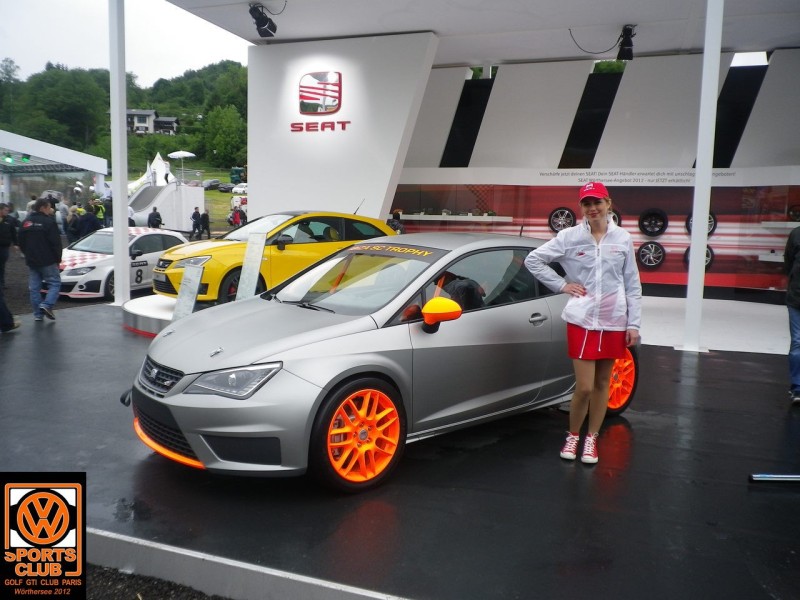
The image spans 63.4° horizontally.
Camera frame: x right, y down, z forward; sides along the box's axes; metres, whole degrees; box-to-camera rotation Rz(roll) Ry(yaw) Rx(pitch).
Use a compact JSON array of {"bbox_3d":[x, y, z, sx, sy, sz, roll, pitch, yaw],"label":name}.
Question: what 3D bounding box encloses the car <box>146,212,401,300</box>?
[{"bbox_3d":[-1.567,-0.640,9.802,4.029,1.440,1.750,-3,7,-36],"label":"car"}]

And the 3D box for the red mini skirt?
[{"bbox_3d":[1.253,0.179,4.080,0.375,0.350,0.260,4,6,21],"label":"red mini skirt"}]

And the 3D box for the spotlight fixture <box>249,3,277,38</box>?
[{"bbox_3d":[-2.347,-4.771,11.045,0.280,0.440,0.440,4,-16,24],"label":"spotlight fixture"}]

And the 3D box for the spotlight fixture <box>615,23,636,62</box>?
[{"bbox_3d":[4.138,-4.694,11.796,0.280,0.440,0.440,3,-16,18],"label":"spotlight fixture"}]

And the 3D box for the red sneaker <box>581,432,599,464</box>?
[{"bbox_3d":[1.216,0.928,4.105,0.100,0.132,0.270,3,6,19],"label":"red sneaker"}]

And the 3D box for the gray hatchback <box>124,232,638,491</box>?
[{"bbox_3d":[0.172,0.197,4.785,4.029,1.400,1.760,-4,8,-40],"label":"gray hatchback"}]

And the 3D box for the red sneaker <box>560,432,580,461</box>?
[{"bbox_3d":[1.107,0.919,4.165,0.100,0.132,0.270,4,6,23],"label":"red sneaker"}]

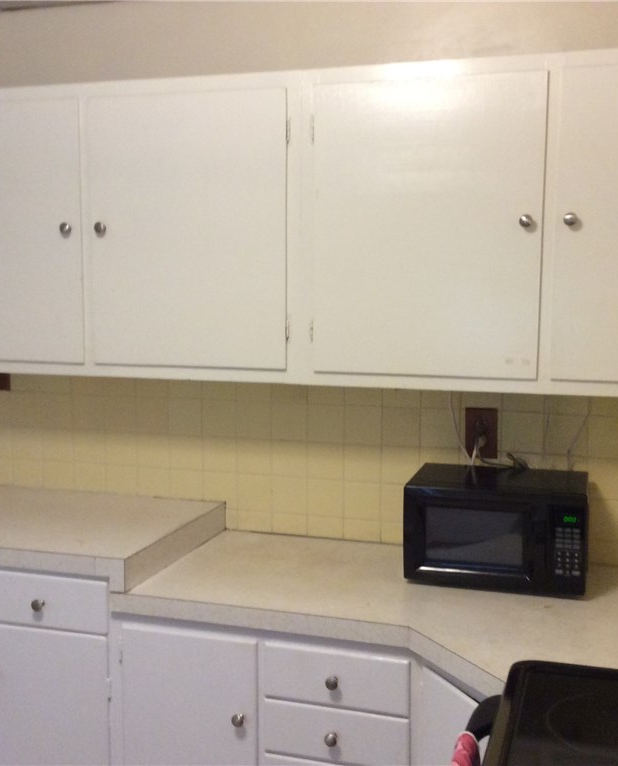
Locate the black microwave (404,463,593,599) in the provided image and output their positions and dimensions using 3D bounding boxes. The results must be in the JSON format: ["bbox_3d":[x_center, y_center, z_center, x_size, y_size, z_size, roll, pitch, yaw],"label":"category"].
[{"bbox_3d":[0.488,0.366,2.430,0.437,0.250,0.320,2,6,16],"label":"black microwave"}]

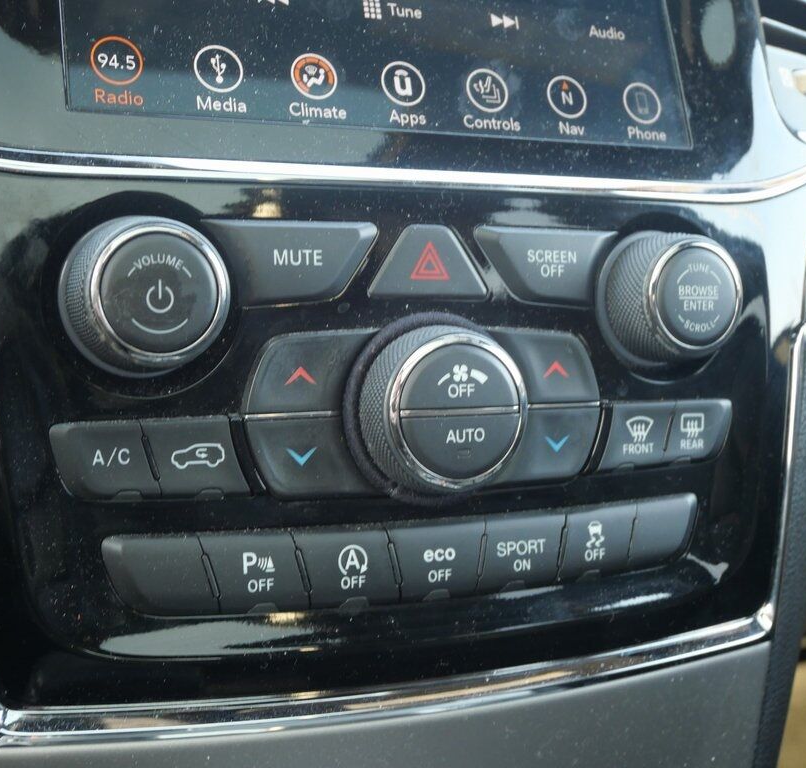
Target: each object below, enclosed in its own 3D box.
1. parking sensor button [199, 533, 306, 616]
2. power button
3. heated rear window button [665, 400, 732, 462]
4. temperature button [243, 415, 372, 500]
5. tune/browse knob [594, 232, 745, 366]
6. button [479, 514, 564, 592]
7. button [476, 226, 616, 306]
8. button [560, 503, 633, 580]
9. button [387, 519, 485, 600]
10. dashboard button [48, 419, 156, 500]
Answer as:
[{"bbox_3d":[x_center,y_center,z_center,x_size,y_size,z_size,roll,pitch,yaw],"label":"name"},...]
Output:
[{"bbox_3d":[-0.035,0.043,0.301,0.027,0.019,0.007,-2,-1,-25],"label":"parking sensor button"},{"bbox_3d":[-0.056,-0.019,0.287,0.037,0.037,0.019,-1,4,-25],"label":"power button"},{"bbox_3d":[0.079,0.013,0.359,0.023,0.017,0.008,-1,4,-25],"label":"heated rear window button"},{"bbox_3d":[-0.022,0.017,0.311,0.035,0.020,0.008,-1,4,-25],"label":"temperature button"},{"bbox_3d":[0.073,-0.023,0.348,0.037,0.037,0.019,-1,4,-25],"label":"tune/browse knob"},{"bbox_3d":[0.029,0.042,0.331,0.027,0.019,0.007,-2,-1,-25],"label":"button"},{"bbox_3d":[0.037,-0.030,0.336,0.043,0.020,0.006,-2,-1,-25],"label":"button"},{"bbox_3d":[0.049,0.041,0.341,0.025,0.019,0.007,-2,-1,-25],"label":"button"},{"bbox_3d":[0.007,0.043,0.325,0.028,0.019,0.008,-1,-1,-25],"label":"button"},{"bbox_3d":[-0.067,0.017,0.291,0.025,0.018,0.008,-1,4,-25],"label":"dashboard button"}]

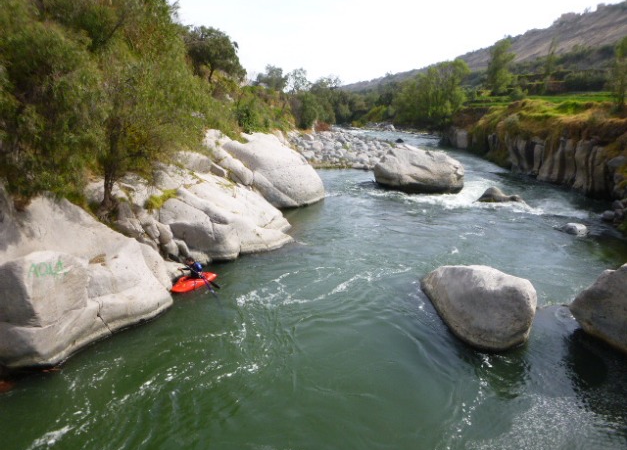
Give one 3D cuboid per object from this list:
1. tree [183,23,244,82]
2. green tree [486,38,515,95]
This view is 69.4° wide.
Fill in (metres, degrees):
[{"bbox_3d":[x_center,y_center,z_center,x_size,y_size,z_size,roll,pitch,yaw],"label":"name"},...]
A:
[{"bbox_3d":[-9.579,-16.161,42.549,5.356,5.047,5.150,0,16,0],"label":"tree"},{"bbox_3d":[36.050,-30.510,87.738,4.738,10.197,4.738,0,16,0],"label":"green tree"}]

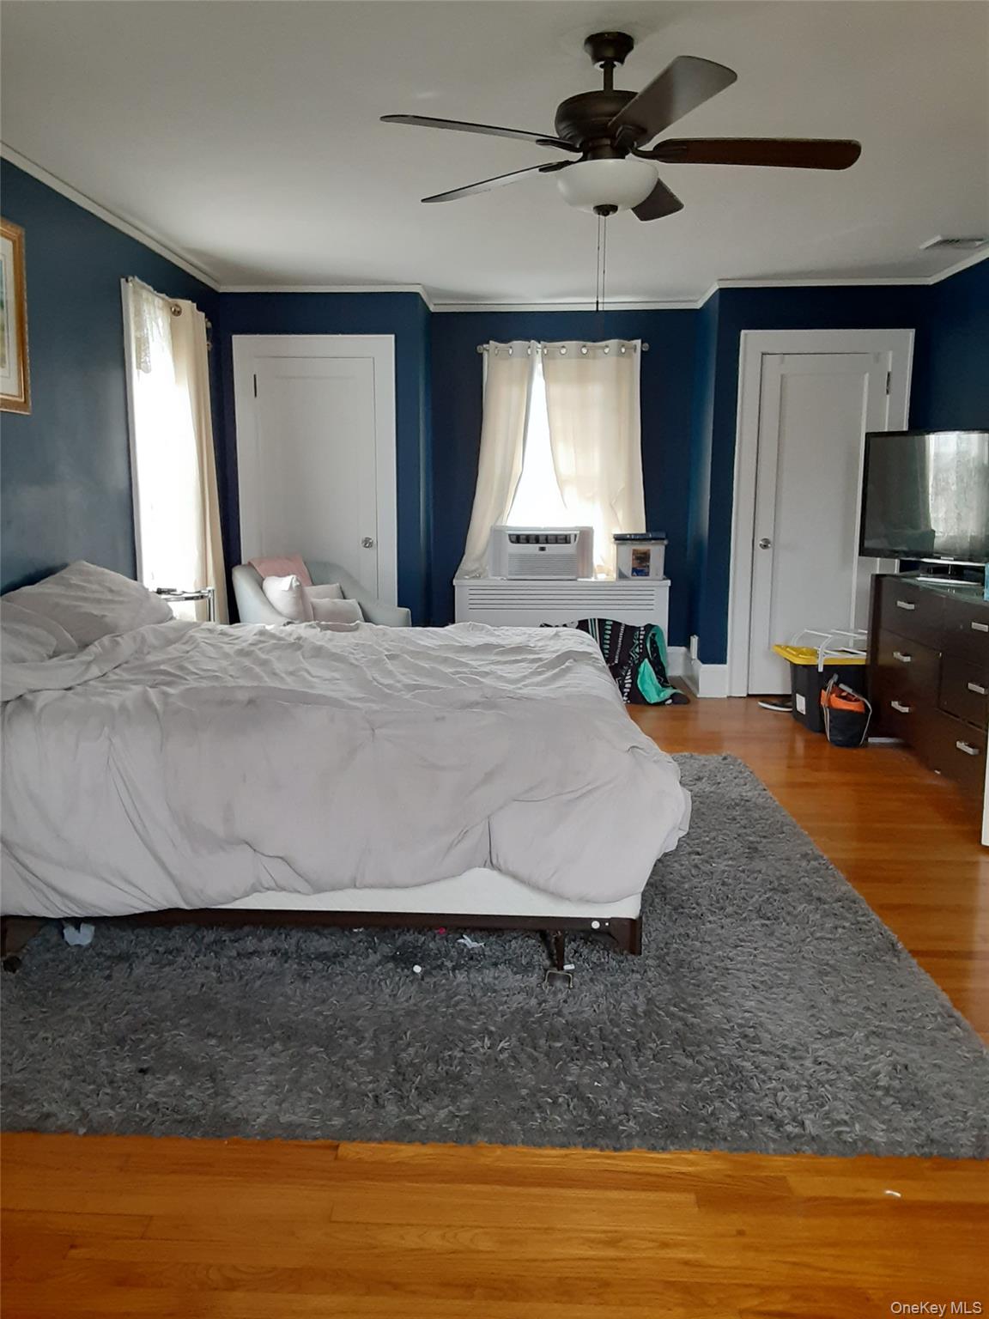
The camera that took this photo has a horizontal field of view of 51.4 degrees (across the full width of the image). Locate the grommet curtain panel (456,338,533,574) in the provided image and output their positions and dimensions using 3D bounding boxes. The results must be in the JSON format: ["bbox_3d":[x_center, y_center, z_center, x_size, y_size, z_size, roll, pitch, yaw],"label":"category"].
[{"bbox_3d":[0.005,-1.296,6.714,0.511,1.522,0.160,0,9,2],"label":"grommet curtain panel"}]

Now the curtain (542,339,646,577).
[{"bbox_3d":[0.650,-1.295,6.698,0.699,1.527,0.140,0,9,2],"label":"curtain"}]

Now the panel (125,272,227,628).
[{"bbox_3d":[-1.576,-0.780,5.307,0.145,2.070,1.110,0,9,2],"label":"panel"}]

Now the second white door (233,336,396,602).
[{"bbox_3d":[-1.072,-0.851,6.254,0.965,2.160,0.080,0,9,2],"label":"second white door"}]

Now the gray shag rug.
[{"bbox_3d":[-0.082,0.690,3.434,2.400,0.040,2.930,0,9,1],"label":"gray shag rug"}]

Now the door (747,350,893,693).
[{"bbox_3d":[1.929,-0.779,6.157,0.740,2.030,0.050,0,9,2],"label":"door"}]

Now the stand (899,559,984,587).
[{"bbox_3d":[2.161,-0.410,4.783,0.240,0.125,0.430,-6,11,-32],"label":"stand"}]

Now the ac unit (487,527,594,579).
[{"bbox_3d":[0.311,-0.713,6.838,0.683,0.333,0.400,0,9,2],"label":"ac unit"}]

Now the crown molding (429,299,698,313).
[{"bbox_3d":[0.441,-2.277,6.620,1.720,0.065,0.060,0,9,2],"label":"crown molding"}]

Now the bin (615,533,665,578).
[{"bbox_3d":[0.940,-0.681,6.739,0.330,0.302,0.275,0,9,2],"label":"bin"}]

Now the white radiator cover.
[{"bbox_3d":[0.438,-0.196,6.817,1.387,0.685,0.340,0,9,2],"label":"white radiator cover"}]

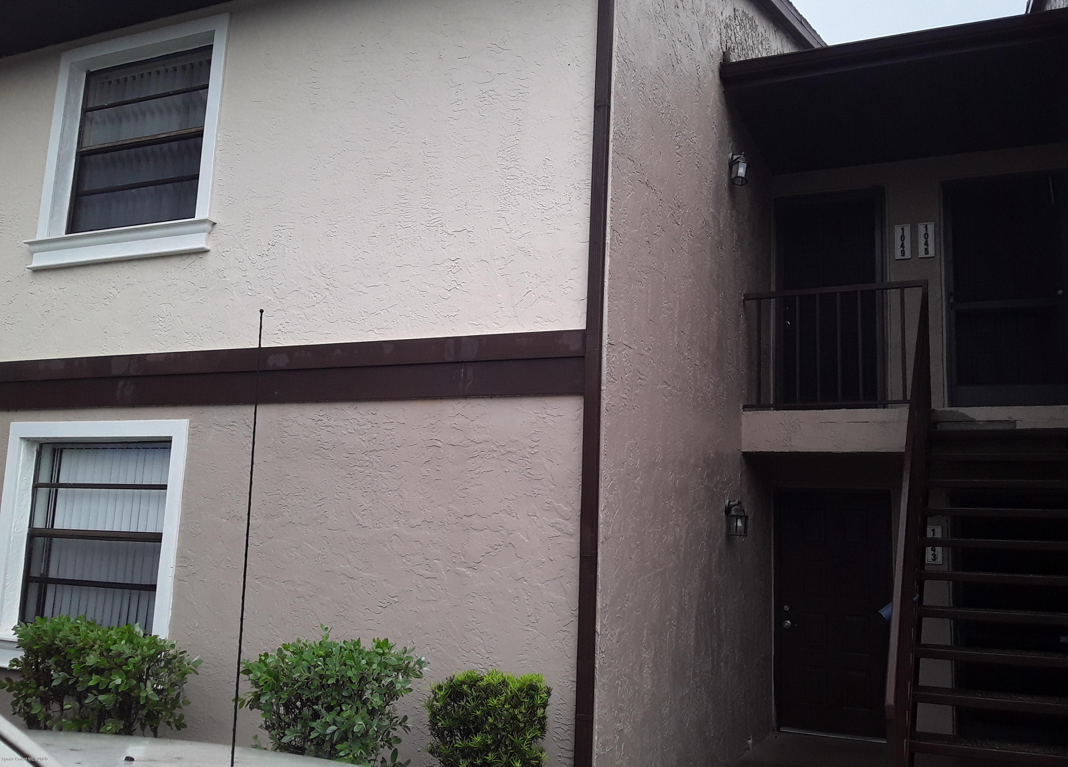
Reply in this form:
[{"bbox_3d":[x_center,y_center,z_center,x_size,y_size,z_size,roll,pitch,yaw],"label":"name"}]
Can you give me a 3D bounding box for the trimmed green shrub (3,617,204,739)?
[{"bbox_3d":[-2.154,1.763,4.832,0.830,1.080,0.740,-2,-10,24],"label":"trimmed green shrub"}]

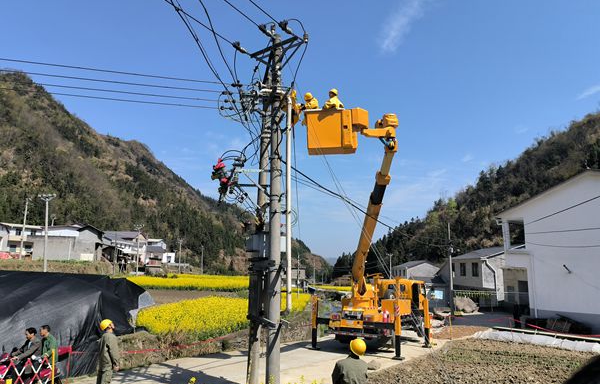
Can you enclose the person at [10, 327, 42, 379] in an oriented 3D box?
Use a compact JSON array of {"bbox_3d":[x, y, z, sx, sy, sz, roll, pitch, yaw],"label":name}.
[{"bbox_3d":[-5.584,3.459,9.682,0.720,1.270,0.520,6,-11,-36],"label":"person"}]

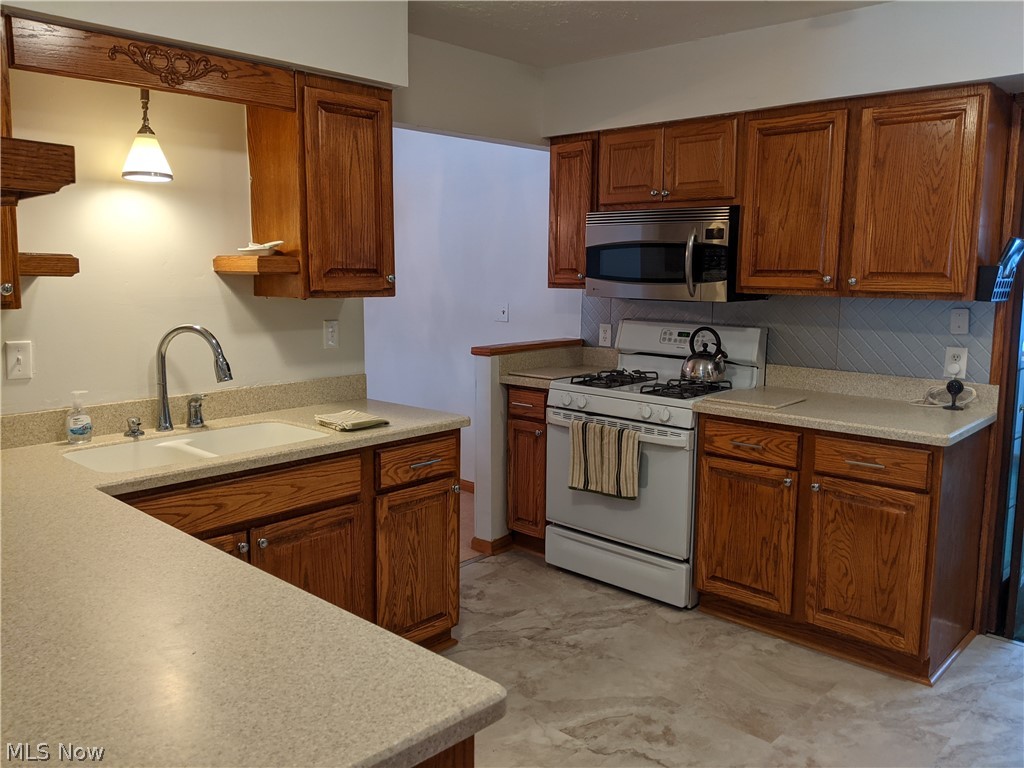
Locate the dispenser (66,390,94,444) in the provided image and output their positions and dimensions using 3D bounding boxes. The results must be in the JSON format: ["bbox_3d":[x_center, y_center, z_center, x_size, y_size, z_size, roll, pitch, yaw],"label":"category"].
[{"bbox_3d":[-1.376,0.106,2.537,0.077,0.166,0.046,-8,11,-43],"label":"dispenser"}]

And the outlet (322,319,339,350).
[{"bbox_3d":[-0.732,-0.200,3.258,0.012,0.116,0.071,8,11,42],"label":"outlet"}]

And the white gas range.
[{"bbox_3d":[0.673,0.310,3.809,0.784,1.161,0.695,8,11,42],"label":"white gas range"}]

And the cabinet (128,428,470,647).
[{"bbox_3d":[-0.864,0.618,2.761,0.625,0.851,1.301,8,11,42],"label":"cabinet"}]

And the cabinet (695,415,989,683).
[{"bbox_3d":[1.327,0.549,3.270,0.929,0.851,0.675,8,11,42],"label":"cabinet"}]

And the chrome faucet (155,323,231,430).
[{"bbox_3d":[-1.083,-0.018,2.722,0.275,0.355,0.063,0,8,-2],"label":"chrome faucet"}]

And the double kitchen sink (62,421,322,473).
[{"bbox_3d":[-0.984,0.283,2.543,0.386,0.187,0.729,8,11,42],"label":"double kitchen sink"}]

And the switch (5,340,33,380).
[{"bbox_3d":[-1.500,-0.071,2.438,0.016,0.117,0.071,8,11,42],"label":"switch"}]

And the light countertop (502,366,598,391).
[{"bbox_3d":[0.282,-0.031,4.164,0.338,0.035,0.680,8,11,42],"label":"light countertop"}]

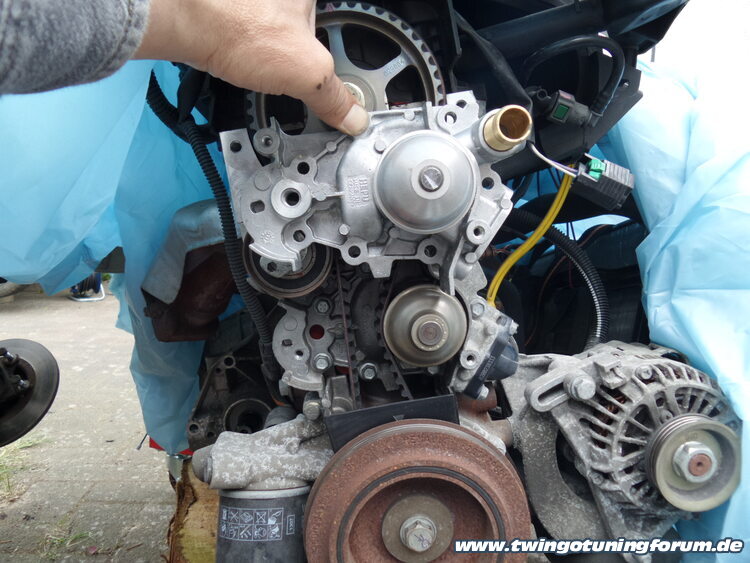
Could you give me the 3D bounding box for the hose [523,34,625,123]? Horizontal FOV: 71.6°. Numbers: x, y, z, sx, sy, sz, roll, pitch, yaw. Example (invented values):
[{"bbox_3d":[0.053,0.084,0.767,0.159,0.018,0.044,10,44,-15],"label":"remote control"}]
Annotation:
[{"bbox_3d":[0.183,-0.187,0.480,0.094,0.081,0.050,0,6,0],"label":"hose"}]

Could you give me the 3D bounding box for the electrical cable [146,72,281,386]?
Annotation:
[{"bbox_3d":[-0.140,-0.045,0.450,0.116,0.270,0.090,0,6,0],"label":"electrical cable"}]

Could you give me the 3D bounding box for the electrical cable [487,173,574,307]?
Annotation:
[{"bbox_3d":[0.123,-0.033,0.410,0.069,0.106,0.045,0,6,0],"label":"electrical cable"}]

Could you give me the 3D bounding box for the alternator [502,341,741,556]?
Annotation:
[{"bbox_3d":[0.188,0.130,0.415,0.165,0.155,0.155,0,6,0],"label":"alternator"}]

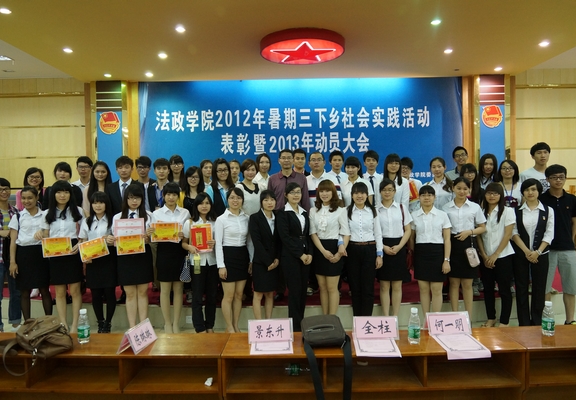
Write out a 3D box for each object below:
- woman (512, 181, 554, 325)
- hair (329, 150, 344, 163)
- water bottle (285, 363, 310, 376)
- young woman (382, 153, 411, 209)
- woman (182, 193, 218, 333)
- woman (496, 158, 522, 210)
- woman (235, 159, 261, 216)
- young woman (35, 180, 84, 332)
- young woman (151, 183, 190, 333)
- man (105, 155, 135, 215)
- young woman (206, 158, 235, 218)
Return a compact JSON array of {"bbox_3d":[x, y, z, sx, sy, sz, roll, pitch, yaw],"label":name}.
[{"bbox_3d":[2.714,0.577,4.619,0.470,1.617,0.310,0,2,32],"label":"woman"},{"bbox_3d":[0.632,-0.553,5.400,0.180,0.180,0.200,-1,1,6],"label":"hair"},{"bbox_3d":[0.069,0.867,2.130,0.178,0.062,0.062,-1,1,0],"label":"water bottle"},{"bbox_3d":[1.339,0.280,5.149,0.430,1.694,0.270,-1,1,12],"label":"young woman"},{"bbox_3d":[-0.936,0.688,4.538,0.440,1.529,0.360,-1,1,-10],"label":"woman"},{"bbox_3d":[2.750,0.301,5.190,0.440,1.618,0.280,0,3,9],"label":"woman"},{"bbox_3d":[-0.478,0.334,5.089,0.440,1.655,0.280,-1,1,-6],"label":"woman"},{"bbox_3d":[-2.453,0.637,4.519,0.490,1.686,0.360,-2,1,-26],"label":"young woman"},{"bbox_3d":[-1.260,0.644,4.592,0.450,1.673,0.300,-1,3,-3],"label":"young woman"},{"bbox_3d":[-2.131,0.304,5.343,0.480,1.743,0.290,-1,3,-7],"label":"man"},{"bbox_3d":[-0.794,0.332,5.092,0.440,1.672,0.280,-1,3,-5],"label":"young woman"}]

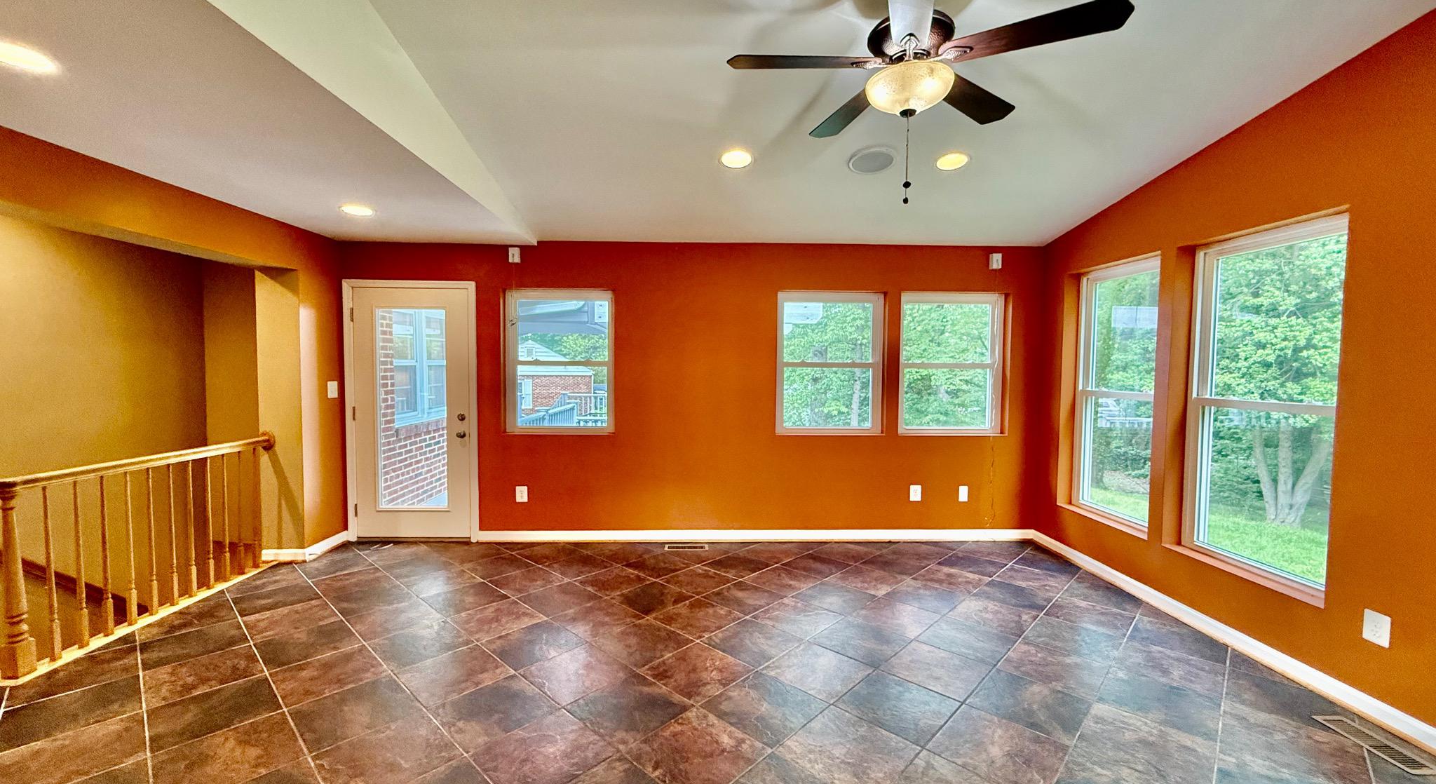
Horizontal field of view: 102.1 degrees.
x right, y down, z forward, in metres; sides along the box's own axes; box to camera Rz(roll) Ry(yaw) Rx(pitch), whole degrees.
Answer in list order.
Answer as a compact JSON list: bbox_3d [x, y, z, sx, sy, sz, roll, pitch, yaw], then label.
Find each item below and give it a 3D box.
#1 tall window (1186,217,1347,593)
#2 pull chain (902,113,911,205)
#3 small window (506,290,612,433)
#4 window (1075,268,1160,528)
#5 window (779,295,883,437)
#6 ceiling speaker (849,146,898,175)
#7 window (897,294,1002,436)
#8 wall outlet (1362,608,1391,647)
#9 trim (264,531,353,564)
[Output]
[{"bbox_3d":[2.862,0.062,3.048,0.090,1.802,0.915,0,3,-2],"label":"tall window"},{"bbox_3d":[0.677,-0.829,2.075,0.030,0.319,0.030,0,3,-2],"label":"pull chain"},{"bbox_3d":[-1.298,-0.248,4.841,0.912,1.181,0.090,0,3,-2],"label":"small window"},{"bbox_3d":[2.830,0.008,4.099,0.090,1.802,0.922,0,3,-2],"label":"window"},{"bbox_3d":[0.937,-0.237,4.910,0.913,1.181,0.090,0,3,-2],"label":"window"},{"bbox_3d":[0.901,-1.343,3.391,0.280,0.025,0.280,0,-6,-2],"label":"ceiling speaker"},{"bbox_3d":[1.967,-0.232,4.942,0.918,1.181,0.090,0,3,-2],"label":"window"},{"bbox_3d":[2.752,0.990,2.431,0.010,0.125,0.088,0,3,-2],"label":"wall outlet"},{"bbox_3d":[-3.207,1.197,4.505,0.348,0.100,0.459,0,3,-2],"label":"trim"}]

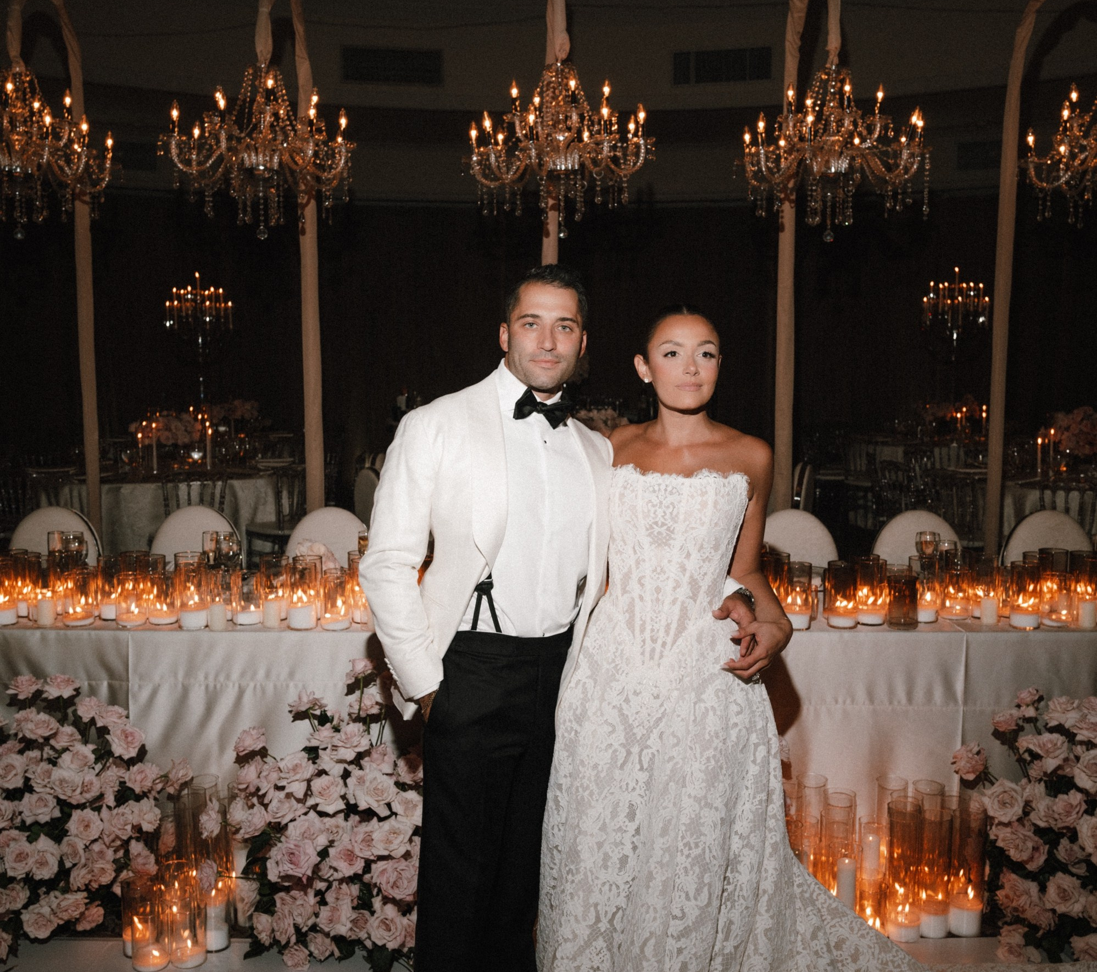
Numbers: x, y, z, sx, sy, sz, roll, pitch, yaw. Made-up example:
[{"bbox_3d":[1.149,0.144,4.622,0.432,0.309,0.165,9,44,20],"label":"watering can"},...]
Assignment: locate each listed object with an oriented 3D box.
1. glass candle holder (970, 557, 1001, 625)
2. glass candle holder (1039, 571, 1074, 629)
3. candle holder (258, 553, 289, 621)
[{"bbox_3d":[1.388,0.335,4.075,0.084,0.204,0.084,0,8,0],"label":"glass candle holder"},{"bbox_3d":[1.586,0.354,3.997,0.093,0.157,0.093,0,9,0],"label":"glass candle holder"},{"bbox_3d":[-0.874,0.325,4.085,0.089,0.187,0.089,0,9,0],"label":"candle holder"}]

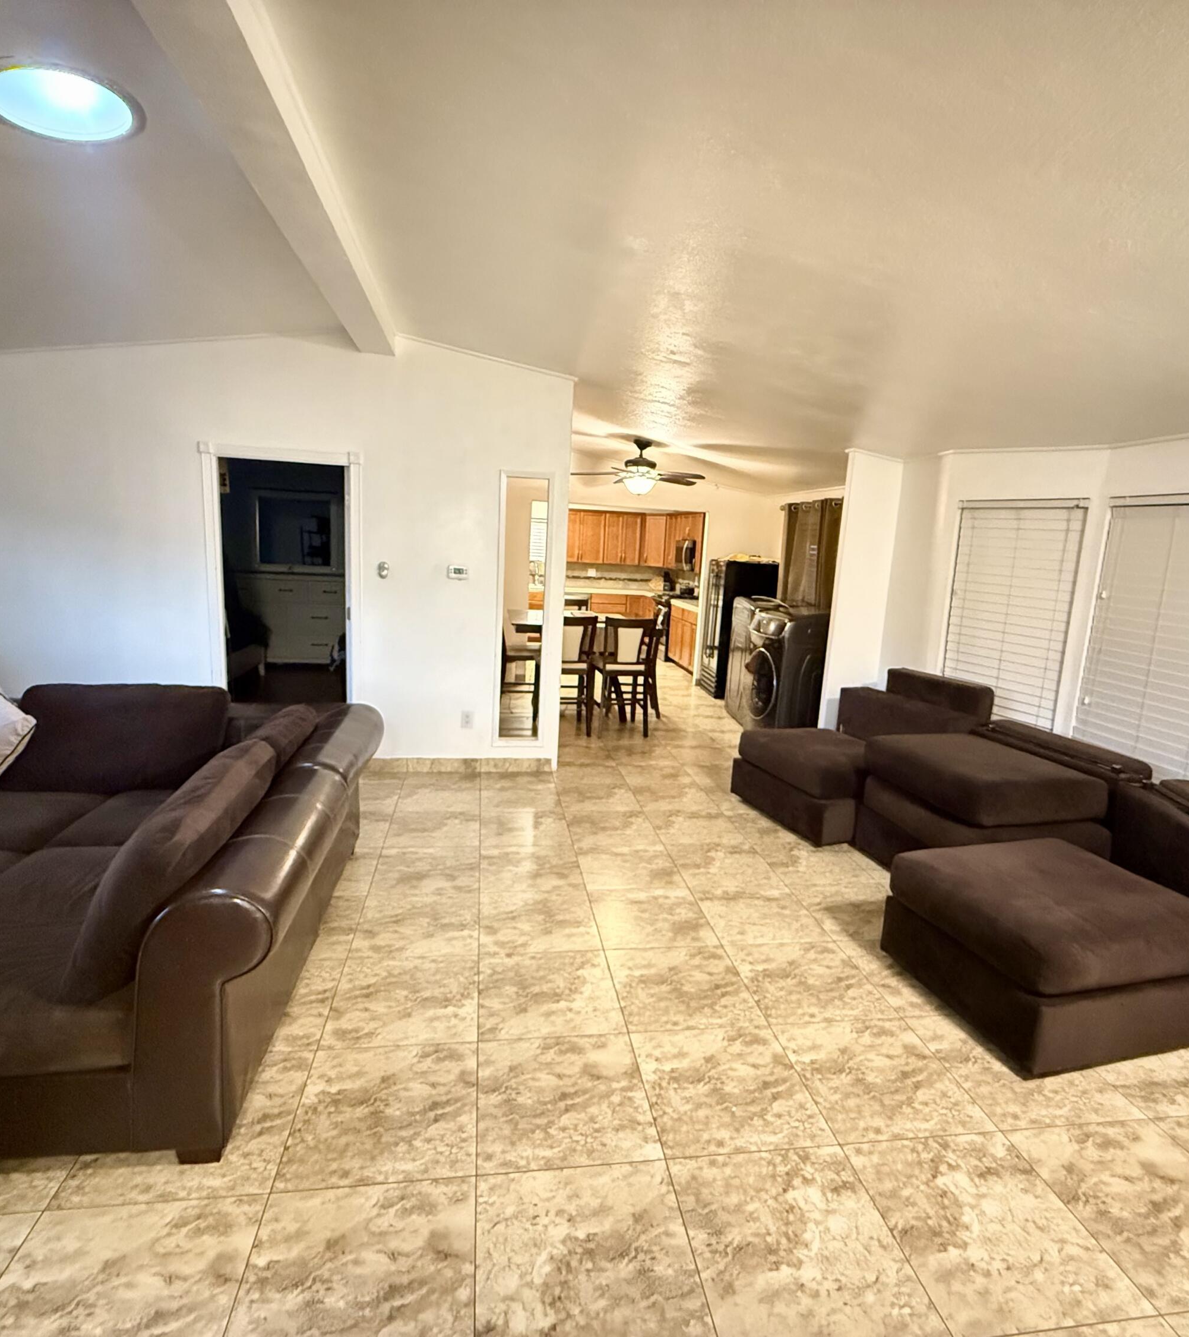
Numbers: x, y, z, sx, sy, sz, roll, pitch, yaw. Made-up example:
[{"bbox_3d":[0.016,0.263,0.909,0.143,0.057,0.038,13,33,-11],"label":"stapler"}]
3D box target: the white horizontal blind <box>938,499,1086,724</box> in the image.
[{"bbox_3d":[2.510,-0.285,4.453,0.060,1.460,0.755,-3,12,-33],"label":"white horizontal blind"}]

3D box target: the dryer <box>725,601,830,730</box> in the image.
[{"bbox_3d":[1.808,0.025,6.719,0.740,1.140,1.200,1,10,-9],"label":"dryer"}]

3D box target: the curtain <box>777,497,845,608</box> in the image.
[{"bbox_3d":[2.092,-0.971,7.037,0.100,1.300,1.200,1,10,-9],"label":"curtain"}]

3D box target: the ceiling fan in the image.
[{"bbox_3d":[0.420,-1.761,6.351,1.300,0.460,1.300,1,10,-9],"label":"ceiling fan"}]

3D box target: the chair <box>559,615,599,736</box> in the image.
[{"bbox_3d":[-0.265,0.040,6.320,0.460,1.030,0.510,1,10,-9],"label":"chair"}]

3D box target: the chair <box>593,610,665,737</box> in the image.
[{"bbox_3d":[0.252,0.053,6.402,0.460,1.030,0.510,1,10,-9],"label":"chair"}]

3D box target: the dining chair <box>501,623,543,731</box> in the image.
[{"bbox_3d":[-0.754,-0.045,6.663,0.500,1.030,0.460,1,10,-9],"label":"dining chair"}]

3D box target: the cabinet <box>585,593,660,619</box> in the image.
[{"bbox_3d":[0.363,-0.703,11.206,1.130,0.890,0.620,1,10,-9],"label":"cabinet"}]

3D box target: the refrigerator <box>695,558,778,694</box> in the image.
[{"bbox_3d":[1.658,-0.464,8.367,0.660,1.530,0.700,1,10,-9],"label":"refrigerator"}]

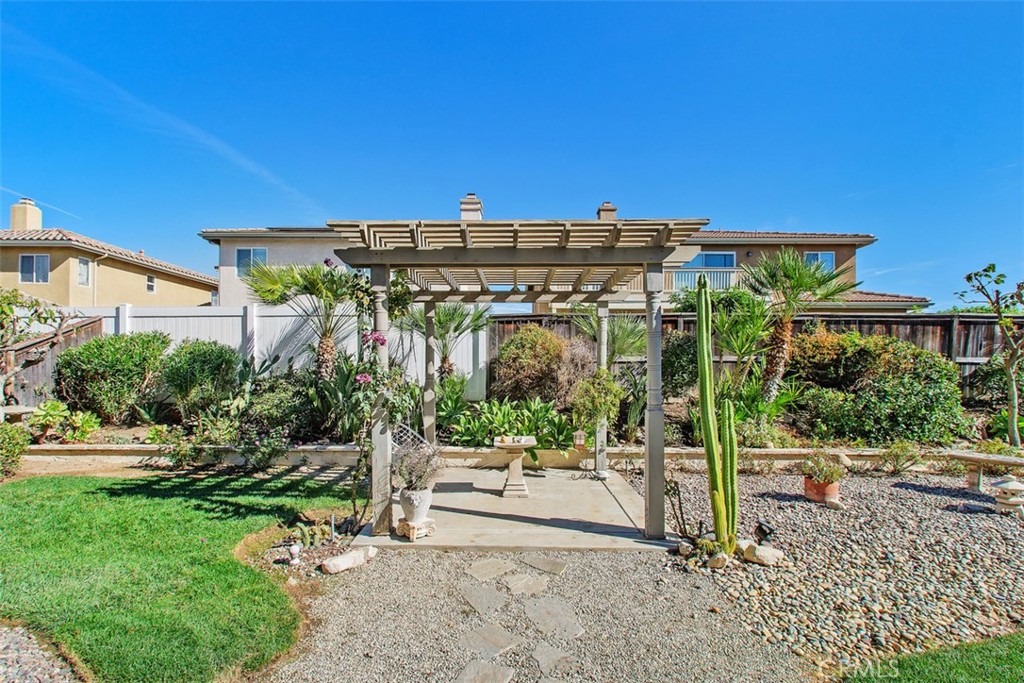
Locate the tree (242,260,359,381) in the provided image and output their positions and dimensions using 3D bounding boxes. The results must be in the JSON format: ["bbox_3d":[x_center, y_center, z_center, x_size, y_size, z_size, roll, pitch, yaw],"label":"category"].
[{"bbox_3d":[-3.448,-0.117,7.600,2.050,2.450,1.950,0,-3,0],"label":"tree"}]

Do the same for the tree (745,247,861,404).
[{"bbox_3d":[4.927,-0.274,7.800,1.750,2.680,1.700,0,-2,0],"label":"tree"}]

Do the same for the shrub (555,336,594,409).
[{"bbox_3d":[1.126,0.559,8.200,0.750,1.320,0.750,0,-3,0],"label":"shrub"}]

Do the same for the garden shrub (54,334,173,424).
[{"bbox_3d":[-6.759,0.626,7.700,1.680,1.530,1.400,0,-2,0],"label":"garden shrub"}]

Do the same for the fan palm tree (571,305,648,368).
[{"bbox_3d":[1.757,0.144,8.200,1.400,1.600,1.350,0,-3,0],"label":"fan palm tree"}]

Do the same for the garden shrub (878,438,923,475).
[{"bbox_3d":[5.165,1.529,6.050,0.580,0.480,0.500,0,-3,0],"label":"garden shrub"}]

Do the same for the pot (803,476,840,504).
[{"bbox_3d":[3.372,1.610,4.950,0.370,0.280,0.370,0,-3,0],"label":"pot"}]

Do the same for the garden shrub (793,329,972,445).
[{"bbox_3d":[6.065,0.688,7.450,2.650,1.750,1.750,0,-2,0],"label":"garden shrub"}]

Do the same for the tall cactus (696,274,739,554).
[{"bbox_3d":[1.626,0.577,3.600,0.330,2.200,0.280,0,-2,0],"label":"tall cactus"}]

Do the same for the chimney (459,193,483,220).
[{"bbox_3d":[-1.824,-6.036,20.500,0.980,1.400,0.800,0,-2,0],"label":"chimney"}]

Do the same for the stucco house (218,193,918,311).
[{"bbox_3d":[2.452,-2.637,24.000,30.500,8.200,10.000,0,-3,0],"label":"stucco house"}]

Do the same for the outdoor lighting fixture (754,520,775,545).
[{"bbox_3d":[2.081,1.574,3.750,0.150,0.190,0.150,2,-3,-30],"label":"outdoor lighting fixture"}]

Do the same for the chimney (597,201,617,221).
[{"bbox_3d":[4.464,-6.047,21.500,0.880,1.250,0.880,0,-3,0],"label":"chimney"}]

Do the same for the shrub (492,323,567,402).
[{"bbox_3d":[0.261,0.414,8.200,1.350,1.500,1.200,0,-3,0],"label":"shrub"}]

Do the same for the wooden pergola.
[{"bbox_3d":[0.060,0.410,4.900,3.040,2.530,2.980,0,-2,0],"label":"wooden pergola"}]

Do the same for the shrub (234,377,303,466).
[{"bbox_3d":[-3.517,1.189,6.600,0.950,1.280,0.900,0,-3,0],"label":"shrub"}]

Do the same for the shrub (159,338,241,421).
[{"bbox_3d":[-5.339,0.668,7.800,1.220,1.350,1.080,0,-2,0],"label":"shrub"}]

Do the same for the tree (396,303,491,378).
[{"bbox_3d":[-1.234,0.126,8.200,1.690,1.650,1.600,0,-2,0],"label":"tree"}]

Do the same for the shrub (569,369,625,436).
[{"bbox_3d":[1.114,0.804,6.000,0.740,0.900,0.680,0,-2,0],"label":"shrub"}]

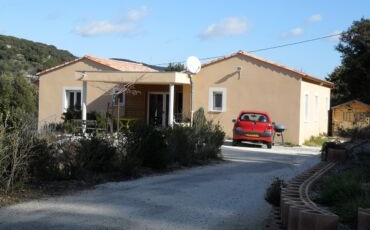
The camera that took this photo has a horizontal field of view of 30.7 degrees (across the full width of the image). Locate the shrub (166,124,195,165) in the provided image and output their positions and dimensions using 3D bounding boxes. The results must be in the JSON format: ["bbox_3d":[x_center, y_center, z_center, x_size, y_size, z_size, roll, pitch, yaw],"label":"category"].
[{"bbox_3d":[-0.157,0.861,19.200,0.840,1.150,0.850,1,1,0],"label":"shrub"}]

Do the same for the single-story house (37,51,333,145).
[{"bbox_3d":[0.513,-0.982,38.411,14.362,4.400,11.300,1,1,19],"label":"single-story house"}]

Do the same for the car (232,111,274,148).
[{"bbox_3d":[3.064,0.600,29.788,1.660,1.500,3.600,4,1,6],"label":"car"}]

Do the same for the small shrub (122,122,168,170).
[{"bbox_3d":[-1.049,0.824,17.900,1.200,1.220,1.100,1,1,0],"label":"small shrub"}]

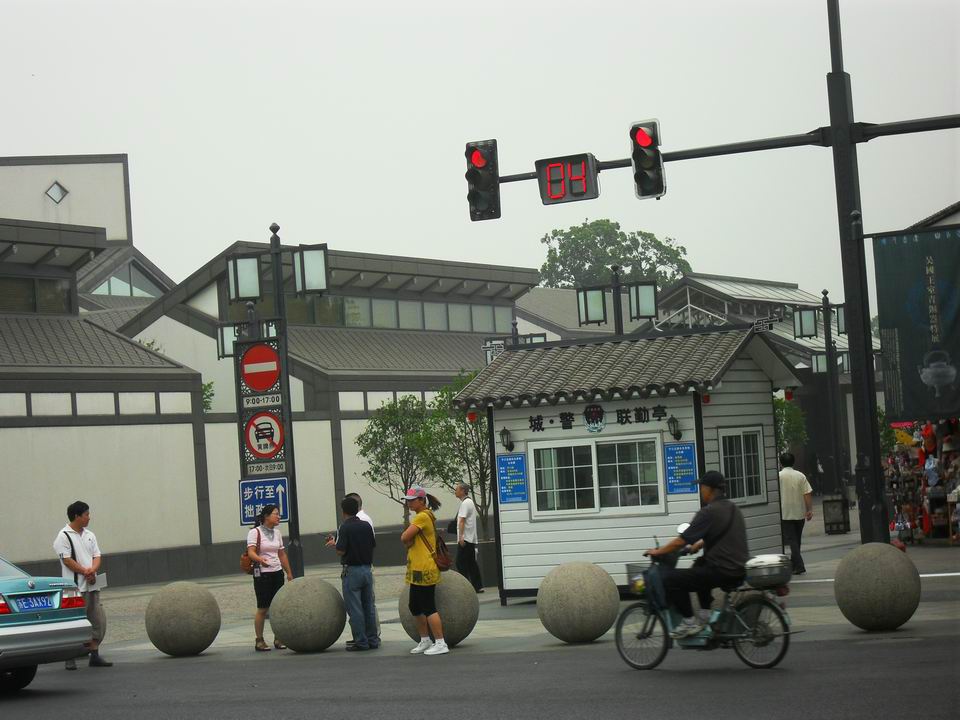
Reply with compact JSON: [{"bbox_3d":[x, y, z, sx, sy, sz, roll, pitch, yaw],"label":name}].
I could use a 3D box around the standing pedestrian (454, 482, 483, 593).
[{"bbox_3d":[-0.172,2.654,36.900,0.500,1.680,0.500,-4,-2,2],"label":"standing pedestrian"}]

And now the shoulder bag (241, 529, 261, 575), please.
[{"bbox_3d":[-2.459,2.061,26.500,0.150,0.500,0.270,-1,-4,-41],"label":"shoulder bag"}]

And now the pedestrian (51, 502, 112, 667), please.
[{"bbox_3d":[-4.171,2.356,25.900,0.520,1.740,0.400,-1,-4,-42],"label":"pedestrian"}]

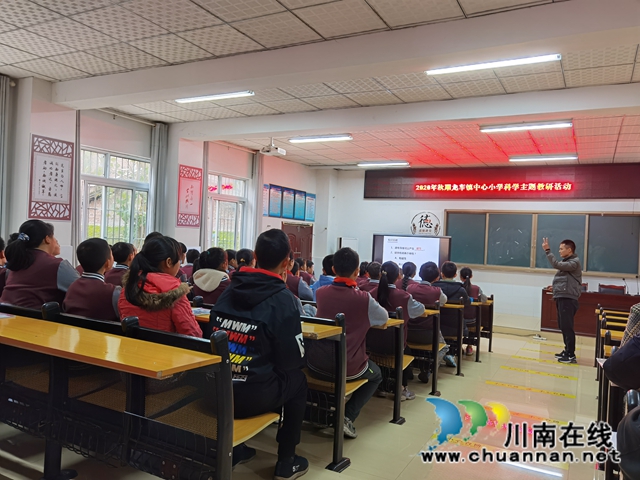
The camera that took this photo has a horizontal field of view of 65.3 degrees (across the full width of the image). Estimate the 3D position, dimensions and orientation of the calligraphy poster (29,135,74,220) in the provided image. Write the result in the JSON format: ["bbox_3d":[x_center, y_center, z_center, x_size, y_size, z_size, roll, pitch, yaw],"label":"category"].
[{"bbox_3d":[-3.338,-0.760,6.256,0.030,1.010,0.550,3,1,29],"label":"calligraphy poster"}]

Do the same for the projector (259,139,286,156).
[{"bbox_3d":[-0.735,-1.435,7.643,0.310,0.240,0.270,3,1,29],"label":"projector"}]

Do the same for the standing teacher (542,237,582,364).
[{"bbox_3d":[3.334,0.830,6.850,0.580,1.740,0.520,3,0,14],"label":"standing teacher"}]

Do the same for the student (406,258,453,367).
[{"bbox_3d":[1.049,0.804,4.819,0.440,1.190,0.630,3,1,29],"label":"student"}]

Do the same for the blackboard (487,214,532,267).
[{"bbox_3d":[3.940,0.016,10.409,0.900,1.110,0.050,3,1,29],"label":"blackboard"}]

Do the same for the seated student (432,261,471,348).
[{"bbox_3d":[1.501,0.868,5.861,0.480,1.230,0.660,3,1,29],"label":"seated student"}]

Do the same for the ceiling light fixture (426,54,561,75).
[{"bbox_3d":[1.547,-1.629,4.592,1.210,0.085,0.110,3,1,29],"label":"ceiling light fixture"}]

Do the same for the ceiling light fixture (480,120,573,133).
[{"bbox_3d":[2.857,-1.584,6.964,1.210,0.085,0.110,3,1,29],"label":"ceiling light fixture"}]

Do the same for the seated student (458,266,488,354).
[{"bbox_3d":[2.008,0.955,6.612,0.420,1.185,0.620,3,1,29],"label":"seated student"}]

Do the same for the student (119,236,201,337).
[{"bbox_3d":[-0.677,0.560,2.341,0.480,1.145,0.620,3,1,29],"label":"student"}]

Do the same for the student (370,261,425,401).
[{"bbox_3d":[0.616,0.758,4.158,0.480,1.160,0.660,3,1,29],"label":"student"}]

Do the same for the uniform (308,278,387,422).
[{"bbox_3d":[0.193,0.691,3.009,0.460,0.930,0.610,3,1,29],"label":"uniform"}]

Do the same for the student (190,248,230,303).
[{"bbox_3d":[-0.770,0.627,3.635,0.460,1.130,0.650,3,1,29],"label":"student"}]

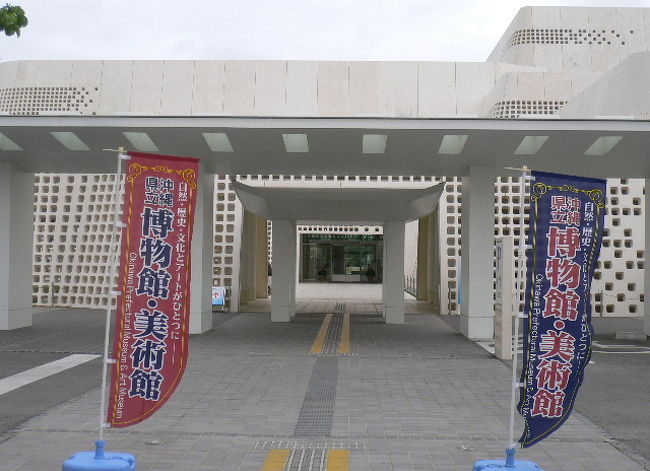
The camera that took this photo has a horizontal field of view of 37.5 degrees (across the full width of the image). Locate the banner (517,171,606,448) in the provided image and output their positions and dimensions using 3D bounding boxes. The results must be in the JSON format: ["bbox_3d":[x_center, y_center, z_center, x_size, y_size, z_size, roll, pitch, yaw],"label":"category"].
[{"bbox_3d":[1.527,0.477,6.130,0.520,1.760,0.090,3,-1,-7],"label":"banner"}]

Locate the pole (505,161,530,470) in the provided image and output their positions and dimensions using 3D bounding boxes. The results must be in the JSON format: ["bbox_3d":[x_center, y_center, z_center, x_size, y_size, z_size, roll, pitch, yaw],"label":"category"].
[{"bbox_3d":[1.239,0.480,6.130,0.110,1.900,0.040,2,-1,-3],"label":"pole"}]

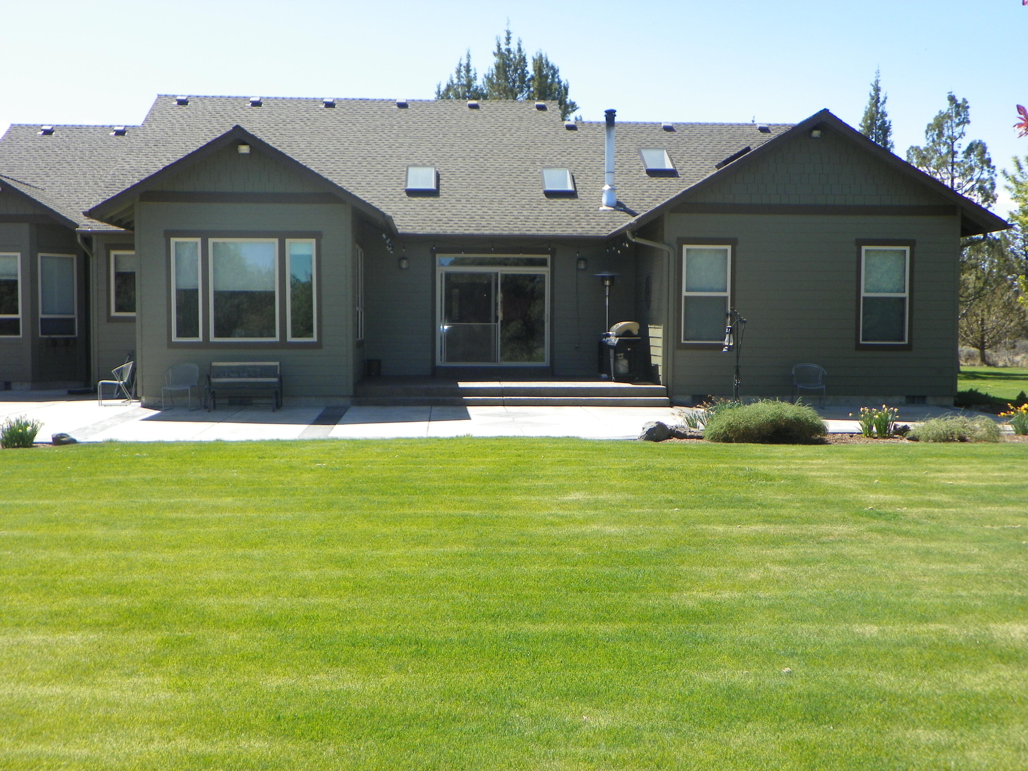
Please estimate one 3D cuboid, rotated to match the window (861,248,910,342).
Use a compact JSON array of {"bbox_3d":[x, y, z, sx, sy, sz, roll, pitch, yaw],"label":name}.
[{"bbox_3d":[6.992,-1.692,22.881,0.940,1.840,0.090,0,3,-4],"label":"window"}]

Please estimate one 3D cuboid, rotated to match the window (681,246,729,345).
[{"bbox_3d":[3.579,-1.695,22.595,0.906,1.816,0.100,0,3,-3],"label":"window"}]

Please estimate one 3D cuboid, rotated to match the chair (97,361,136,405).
[{"bbox_3d":[-7.179,-0.047,21.988,0.600,0.770,0.540,0,3,-10],"label":"chair"}]

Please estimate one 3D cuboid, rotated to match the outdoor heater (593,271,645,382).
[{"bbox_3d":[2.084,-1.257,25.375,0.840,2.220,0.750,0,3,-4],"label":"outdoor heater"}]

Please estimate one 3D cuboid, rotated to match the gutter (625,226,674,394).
[{"bbox_3d":[2.497,-1.303,22.319,0.880,3.080,0.220,0,4,-4],"label":"gutter"}]

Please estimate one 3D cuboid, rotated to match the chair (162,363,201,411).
[{"bbox_3d":[-5.711,0.020,20.889,0.540,0.770,0.600,0,3,2],"label":"chair"}]

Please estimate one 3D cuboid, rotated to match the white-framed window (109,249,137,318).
[{"bbox_3d":[-7.899,-2.126,25.434,1.050,1.370,0.090,0,3,-4],"label":"white-framed window"}]

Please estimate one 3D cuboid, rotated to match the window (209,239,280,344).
[{"bbox_3d":[-4.749,-1.680,21.415,1.220,1.820,0.100,0,4,-4],"label":"window"}]

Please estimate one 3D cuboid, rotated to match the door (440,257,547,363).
[{"bbox_3d":[-0.449,-1.604,26.016,2.430,2.400,0.130,0,4,-4],"label":"door"}]

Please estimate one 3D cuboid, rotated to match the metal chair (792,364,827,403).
[{"bbox_3d":[5.416,0.000,22.273,0.600,0.800,0.580,1,4,4],"label":"metal chair"}]

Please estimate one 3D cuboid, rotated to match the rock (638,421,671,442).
[{"bbox_3d":[1.953,0.623,16.788,0.440,0.270,0.380,0,4,-4],"label":"rock"}]

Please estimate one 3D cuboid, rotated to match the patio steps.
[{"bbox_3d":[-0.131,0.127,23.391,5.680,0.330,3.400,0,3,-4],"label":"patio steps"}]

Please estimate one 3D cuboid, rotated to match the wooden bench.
[{"bbox_3d":[-4.602,0.013,20.763,1.270,0.800,0.700,0,4,-4],"label":"wooden bench"}]

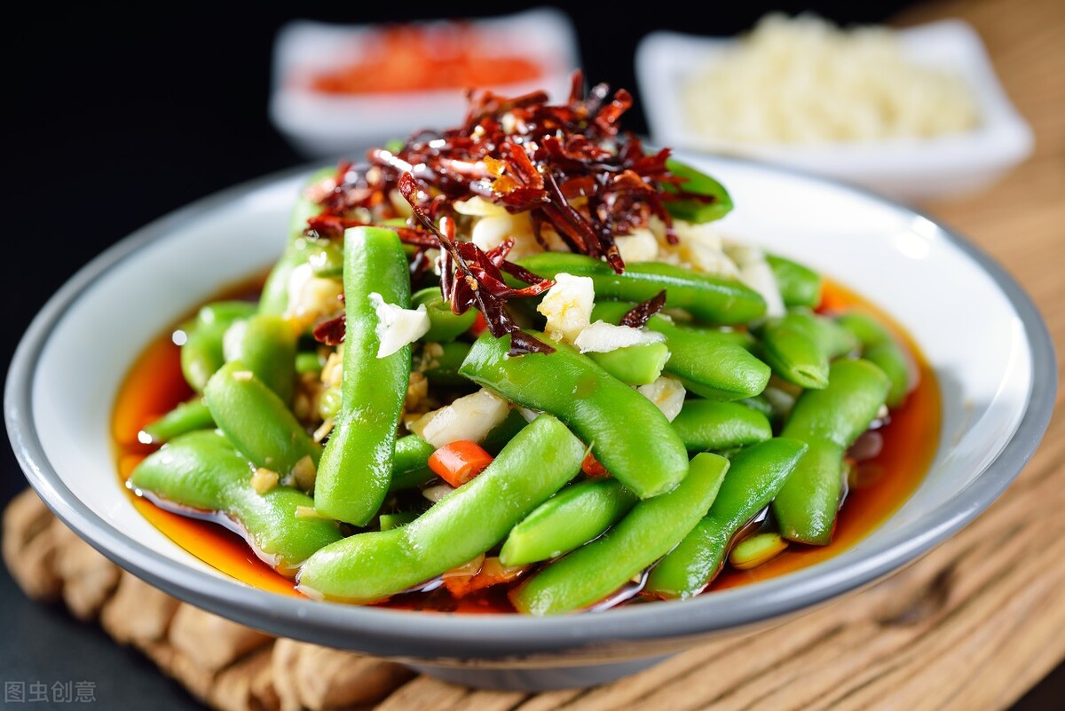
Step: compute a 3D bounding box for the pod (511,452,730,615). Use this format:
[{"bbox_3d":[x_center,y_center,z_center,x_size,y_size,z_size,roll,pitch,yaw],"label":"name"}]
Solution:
[{"bbox_3d":[0.017,0.033,0.299,0.048,0.010,0.013,-31,68,-23],"label":"pod"}]

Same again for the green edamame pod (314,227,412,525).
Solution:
[{"bbox_3d":[-0.031,0.003,0.300,0.014,0.010,0.058,4,67,-4],"label":"green edamame pod"}]

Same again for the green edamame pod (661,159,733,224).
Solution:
[{"bbox_3d":[0.022,-0.037,0.350,0.042,0.013,0.010,17,-6,4],"label":"green edamame pod"}]

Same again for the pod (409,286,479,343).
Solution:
[{"bbox_3d":[-0.018,-0.011,0.341,0.013,0.010,0.046,-2,8,-1],"label":"pod"}]

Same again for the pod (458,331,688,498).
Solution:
[{"bbox_3d":[0.007,0.010,0.303,0.049,0.010,0.014,36,74,30],"label":"pod"}]

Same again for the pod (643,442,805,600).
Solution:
[{"bbox_3d":[0.038,0.029,0.306,0.013,0.010,0.046,39,58,20],"label":"pod"}]

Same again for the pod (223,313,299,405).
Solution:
[{"bbox_3d":[-0.056,0.009,0.342,0.013,0.037,0.010,-2,-12,-9],"label":"pod"}]

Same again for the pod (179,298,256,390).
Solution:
[{"bbox_3d":[-0.066,-0.005,0.370,0.013,0.010,0.039,29,42,11],"label":"pod"}]

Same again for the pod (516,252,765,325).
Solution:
[{"bbox_3d":[0.022,-0.013,0.332,0.052,0.012,0.010,7,11,-8],"label":"pod"}]

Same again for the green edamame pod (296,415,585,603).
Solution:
[{"bbox_3d":[-0.016,0.029,0.298,0.056,0.010,0.014,-26,73,-13],"label":"green edamame pod"}]

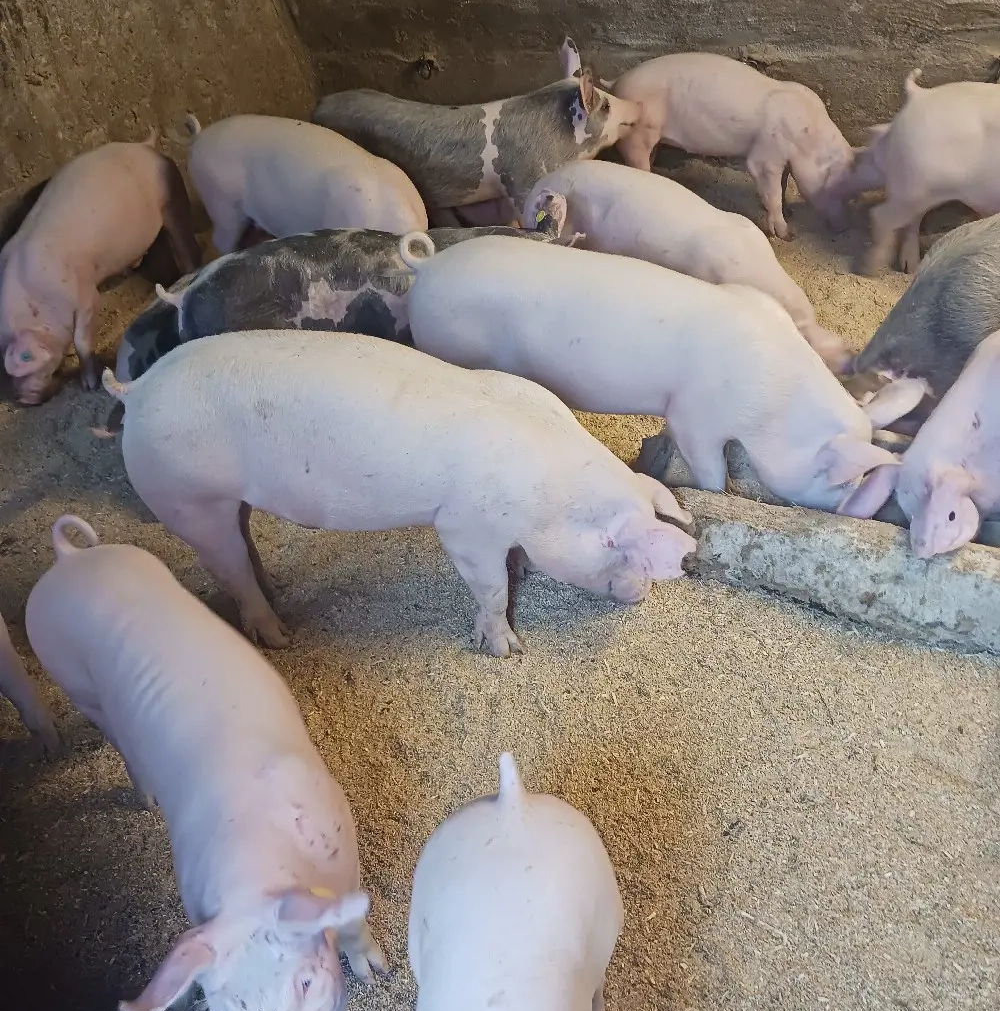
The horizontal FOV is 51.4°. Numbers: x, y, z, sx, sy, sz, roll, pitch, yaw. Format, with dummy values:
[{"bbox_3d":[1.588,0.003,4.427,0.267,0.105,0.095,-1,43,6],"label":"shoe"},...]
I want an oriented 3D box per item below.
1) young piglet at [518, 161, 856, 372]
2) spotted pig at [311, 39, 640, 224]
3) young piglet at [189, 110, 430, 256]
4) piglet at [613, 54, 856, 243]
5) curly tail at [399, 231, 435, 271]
[{"bbox_3d":[0.542,-0.687,3.185,1.075,0.572,0.339,18,39,24],"label":"young piglet"},{"bbox_3d":[-0.107,-1.402,4.080,1.230,0.717,0.349,0,35,0],"label":"spotted pig"},{"bbox_3d":[-0.639,-0.980,3.595,1.104,0.581,0.339,23,41,29],"label":"young piglet"},{"bbox_3d":[0.949,-1.484,4.306,1.046,0.591,0.329,15,38,21],"label":"piglet"},{"bbox_3d":[-0.208,-0.669,2.712,0.087,0.097,0.058,15,38,21],"label":"curly tail"}]

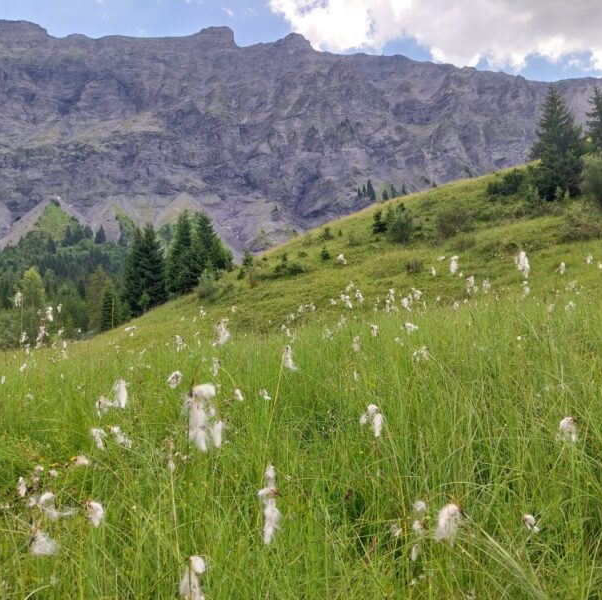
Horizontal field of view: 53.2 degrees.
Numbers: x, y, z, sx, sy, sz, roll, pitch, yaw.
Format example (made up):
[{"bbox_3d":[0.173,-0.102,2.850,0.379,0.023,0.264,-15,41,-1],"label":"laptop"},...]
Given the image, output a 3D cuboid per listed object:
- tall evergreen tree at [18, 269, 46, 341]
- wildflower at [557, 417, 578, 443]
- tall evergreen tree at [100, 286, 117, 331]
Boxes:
[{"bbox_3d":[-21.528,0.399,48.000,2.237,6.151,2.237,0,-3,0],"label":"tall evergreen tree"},{"bbox_3d":[0.732,0.356,1.650,0.055,0.071,0.050,0,-3,0],"label":"wildflower"},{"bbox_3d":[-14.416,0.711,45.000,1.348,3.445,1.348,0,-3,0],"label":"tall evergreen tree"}]

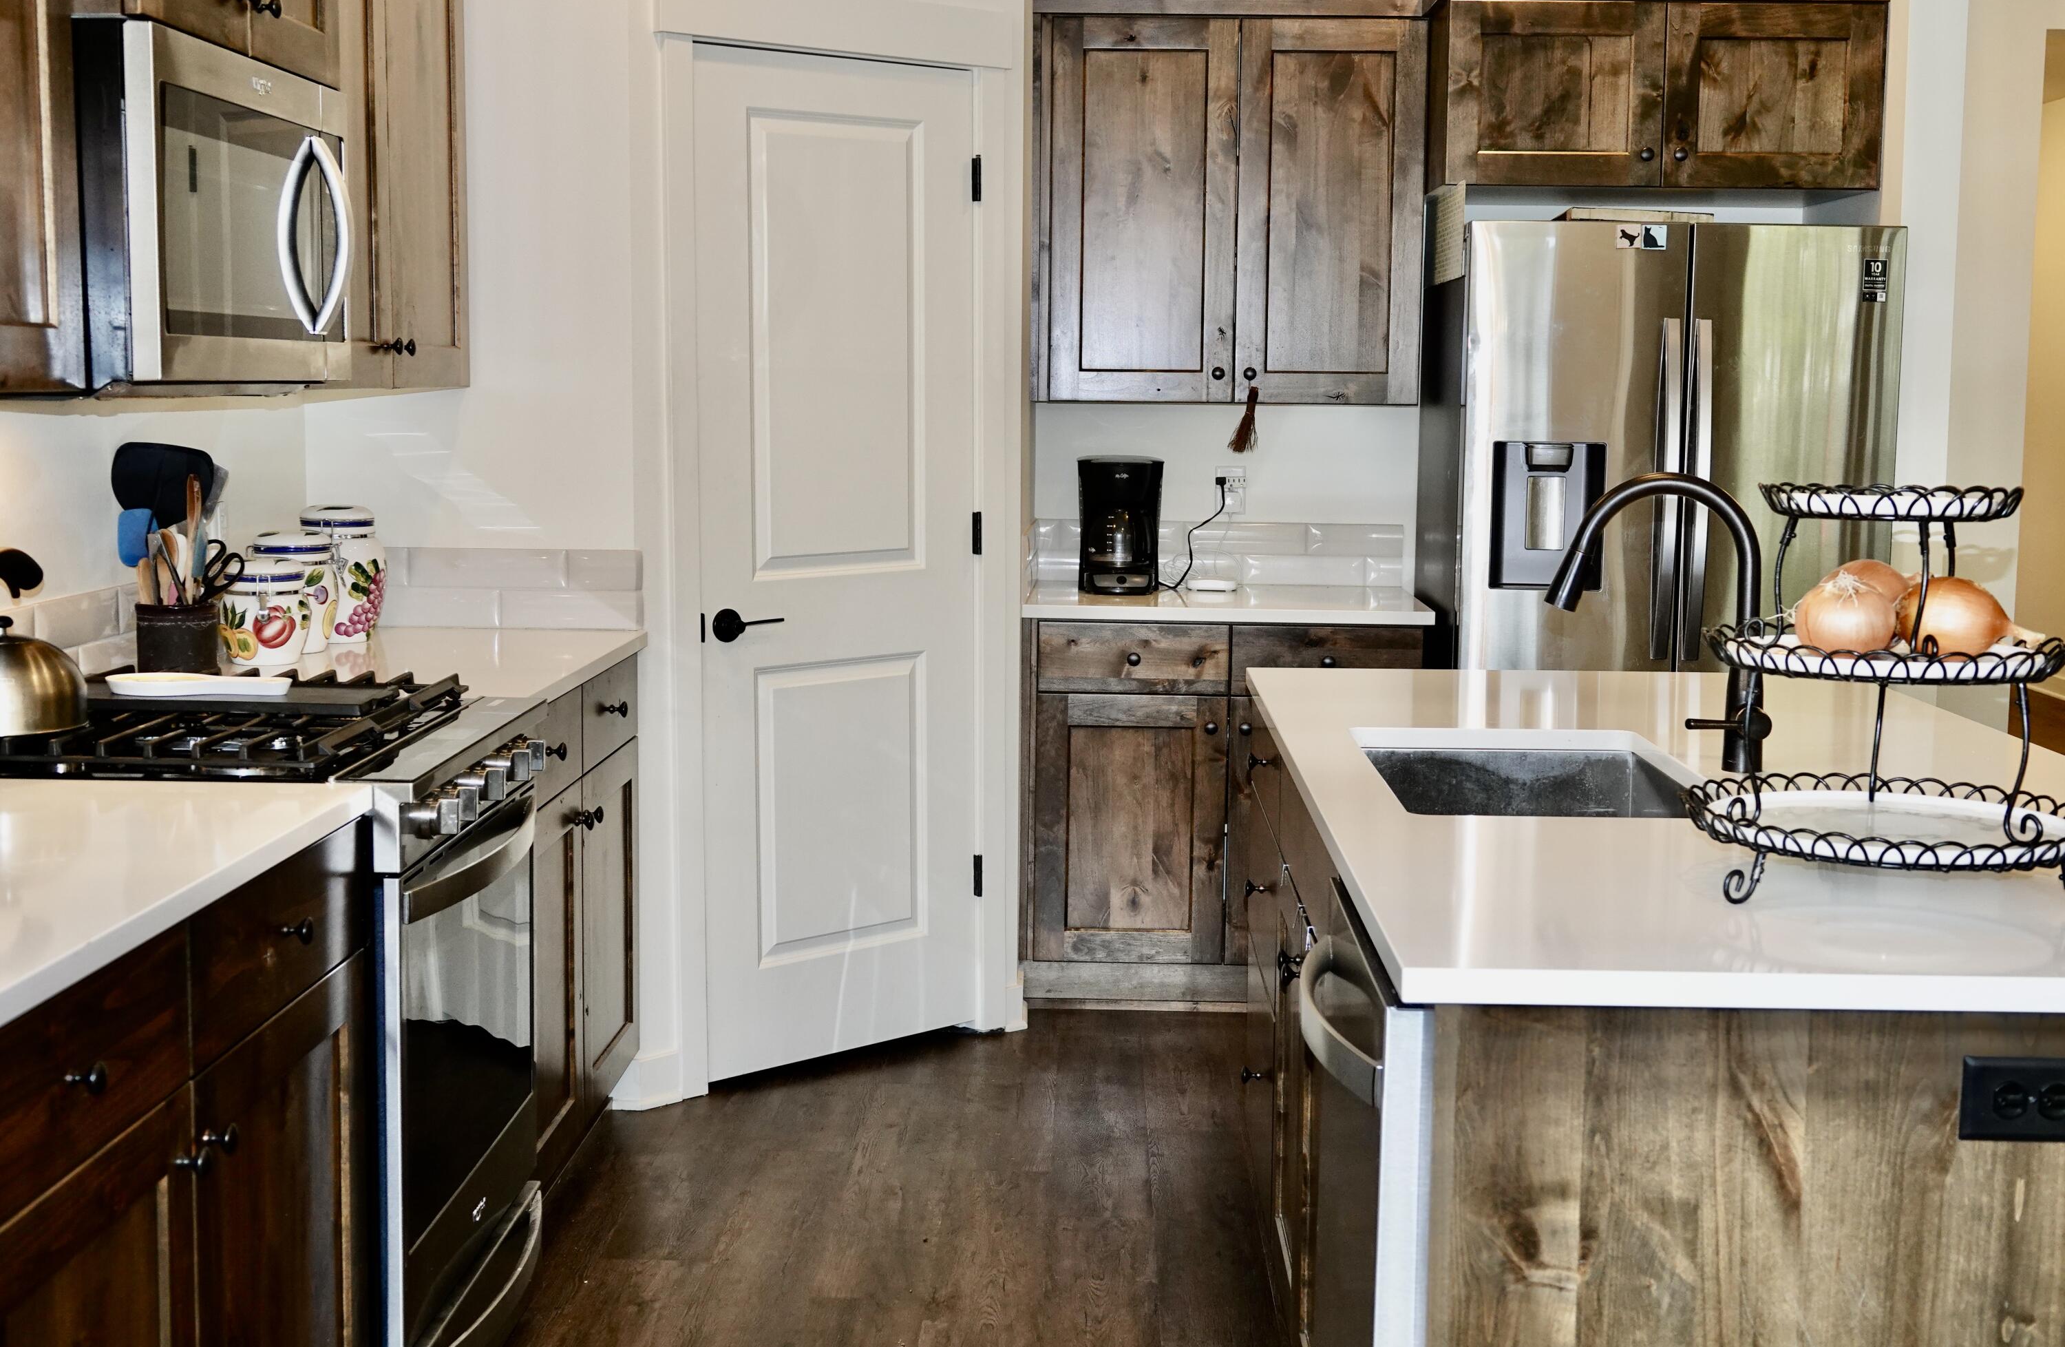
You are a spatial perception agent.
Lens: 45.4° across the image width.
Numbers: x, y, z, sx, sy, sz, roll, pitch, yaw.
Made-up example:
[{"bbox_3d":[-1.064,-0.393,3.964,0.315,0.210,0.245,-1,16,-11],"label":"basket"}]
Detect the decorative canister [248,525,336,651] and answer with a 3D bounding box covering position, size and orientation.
[{"bbox_3d":[-1.328,-0.147,4.429,0.158,0.213,0.158,5,8,33],"label":"decorative canister"}]

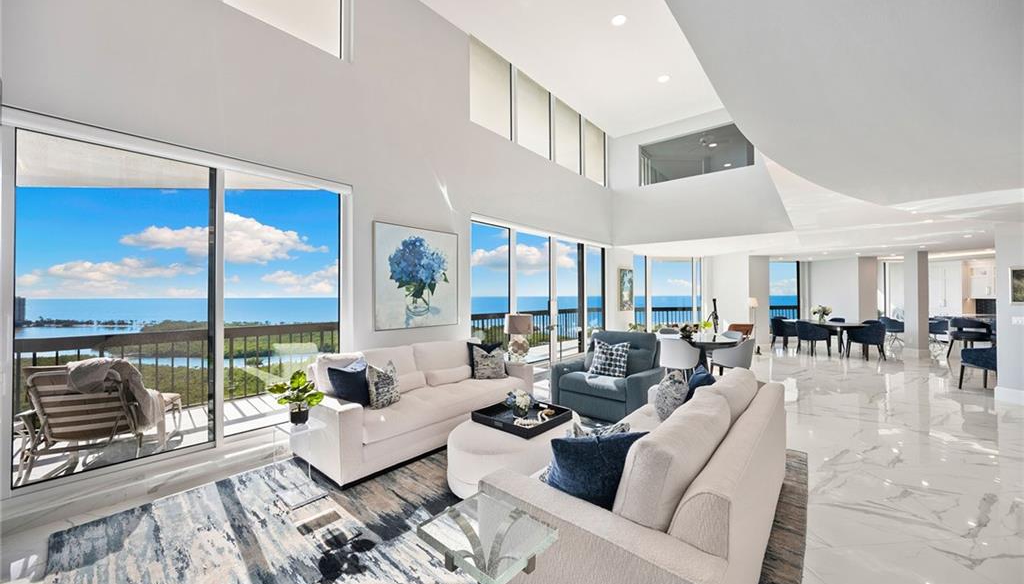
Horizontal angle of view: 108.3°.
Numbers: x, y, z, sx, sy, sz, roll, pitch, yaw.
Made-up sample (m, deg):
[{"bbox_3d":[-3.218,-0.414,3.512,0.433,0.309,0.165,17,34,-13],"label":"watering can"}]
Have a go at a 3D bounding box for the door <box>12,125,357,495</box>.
[{"bbox_3d":[-2.700,0.123,3.380,0.100,2.520,2.380,-1,-1,42],"label":"door"}]

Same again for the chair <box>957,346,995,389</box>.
[{"bbox_3d":[7.050,1.071,5.302,0.580,0.810,0.600,0,-1,5],"label":"chair"}]

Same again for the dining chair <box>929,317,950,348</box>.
[{"bbox_3d":[11.860,1.110,10.360,0.570,0.780,0.570,0,-1,-37],"label":"dining chair"}]

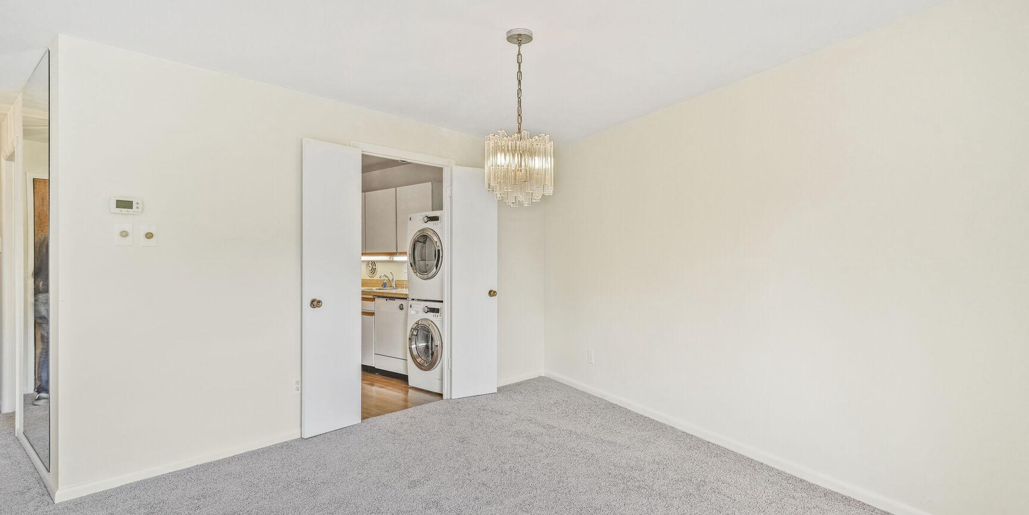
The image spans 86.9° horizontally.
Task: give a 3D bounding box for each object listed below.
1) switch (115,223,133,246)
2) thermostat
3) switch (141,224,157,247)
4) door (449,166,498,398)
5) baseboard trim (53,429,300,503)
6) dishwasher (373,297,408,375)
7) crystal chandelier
[{"bbox_3d":[-2.107,-0.123,2.930,0.022,0.119,0.077,0,0,40],"label":"switch"},{"bbox_3d":[-2.099,-0.281,2.933,0.030,0.090,0.145,0,0,40],"label":"thermostat"},{"bbox_3d":[-2.032,-0.120,3.018,0.022,0.119,0.077,0,0,40],"label":"switch"},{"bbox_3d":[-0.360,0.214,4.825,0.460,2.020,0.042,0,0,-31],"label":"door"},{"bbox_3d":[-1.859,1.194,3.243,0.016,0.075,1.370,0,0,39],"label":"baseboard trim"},{"bbox_3d":[-1.040,0.810,5.690,0.600,0.800,0.600,0,0,42],"label":"dishwasher"},{"bbox_3d":[0.023,-0.683,2.700,0.340,0.865,0.340,0,0,0],"label":"crystal chandelier"}]

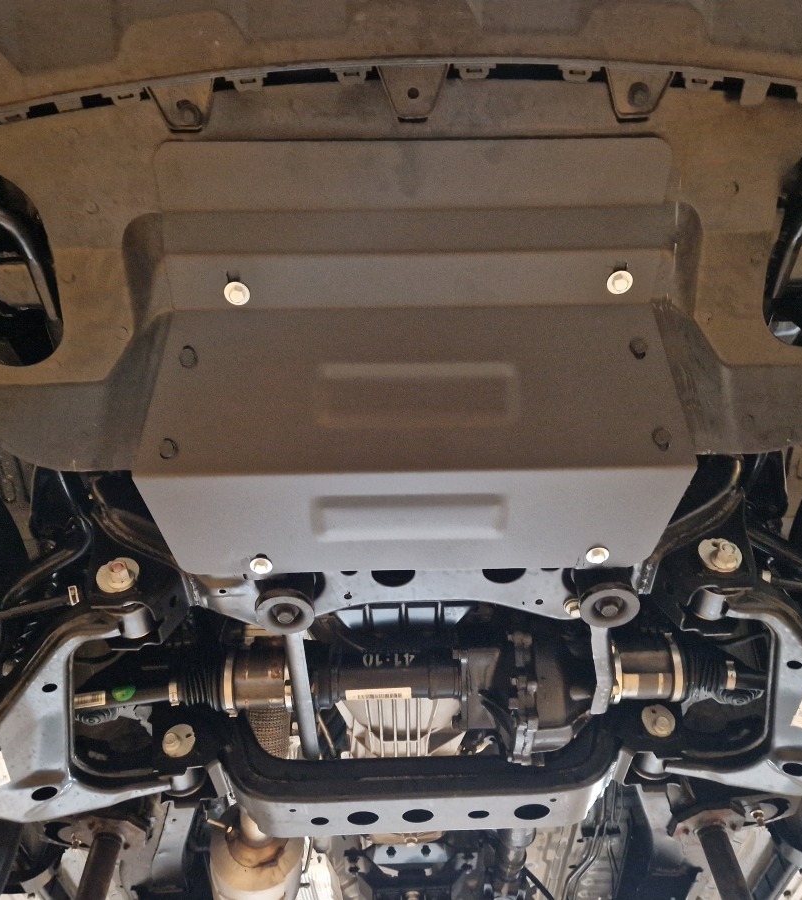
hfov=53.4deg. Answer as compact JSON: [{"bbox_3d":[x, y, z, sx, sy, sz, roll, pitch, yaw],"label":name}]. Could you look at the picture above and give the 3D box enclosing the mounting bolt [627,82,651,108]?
[{"bbox_3d":[0.197,-0.294,0.660,0.019,0.010,0.019,-2,-50,0],"label":"mounting bolt"}]

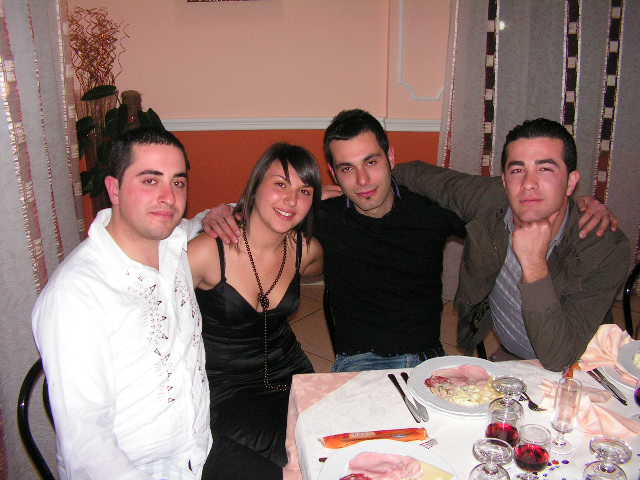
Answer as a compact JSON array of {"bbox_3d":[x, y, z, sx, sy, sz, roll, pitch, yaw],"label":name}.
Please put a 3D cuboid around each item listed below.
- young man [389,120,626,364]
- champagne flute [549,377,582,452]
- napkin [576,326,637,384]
[{"bbox_3d":[0.420,0.383,1.668,0.680,1.330,0.780,3,20,8],"label":"young man"},{"bbox_3d":[0.487,0.346,1.312,0.050,0.150,0.050,0,20,0],"label":"champagne flute"},{"bbox_3d":[0.704,0.280,1.585,0.190,0.080,0.200,0,20,0],"label":"napkin"}]

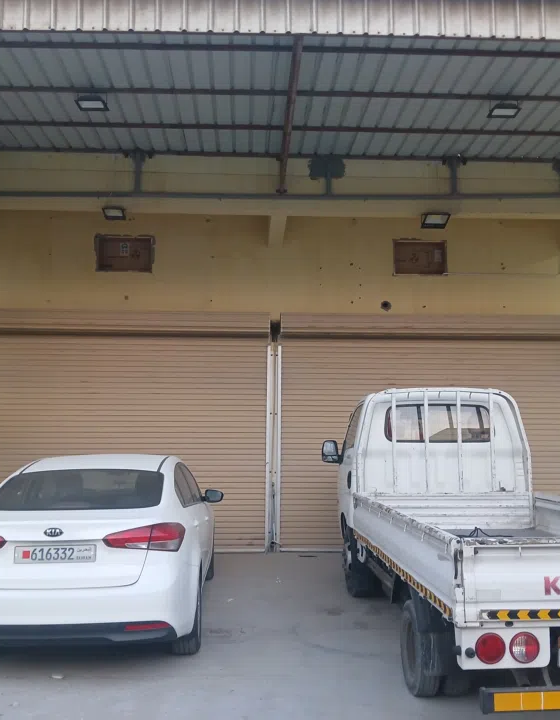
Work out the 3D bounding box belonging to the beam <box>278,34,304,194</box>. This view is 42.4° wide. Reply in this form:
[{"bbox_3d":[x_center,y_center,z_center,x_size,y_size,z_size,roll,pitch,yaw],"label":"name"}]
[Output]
[{"bbox_3d":[0.085,-2.372,7.507,0.070,0.090,3.204,1,-9,-2],"label":"beam"}]

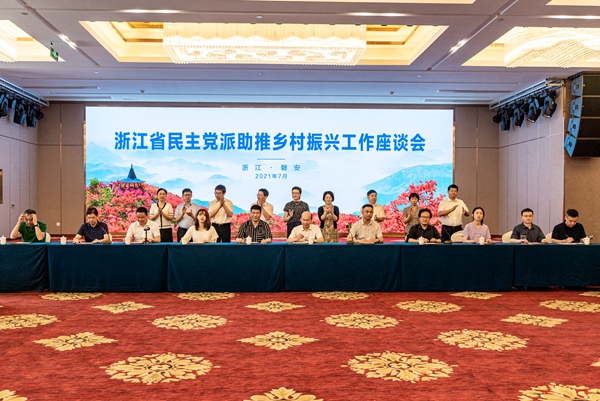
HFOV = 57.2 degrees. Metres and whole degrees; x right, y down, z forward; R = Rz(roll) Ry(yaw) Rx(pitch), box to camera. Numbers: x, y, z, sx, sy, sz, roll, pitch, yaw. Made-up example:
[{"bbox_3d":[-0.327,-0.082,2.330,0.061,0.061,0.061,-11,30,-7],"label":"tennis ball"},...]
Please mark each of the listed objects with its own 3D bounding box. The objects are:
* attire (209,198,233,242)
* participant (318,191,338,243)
[{"bbox_3d":[-1.453,0.704,10.100,0.460,1.474,0.340,0,0,18],"label":"attire"},{"bbox_3d":[0.534,0.638,10.142,0.420,1.620,0.400,0,-1,2],"label":"participant"}]

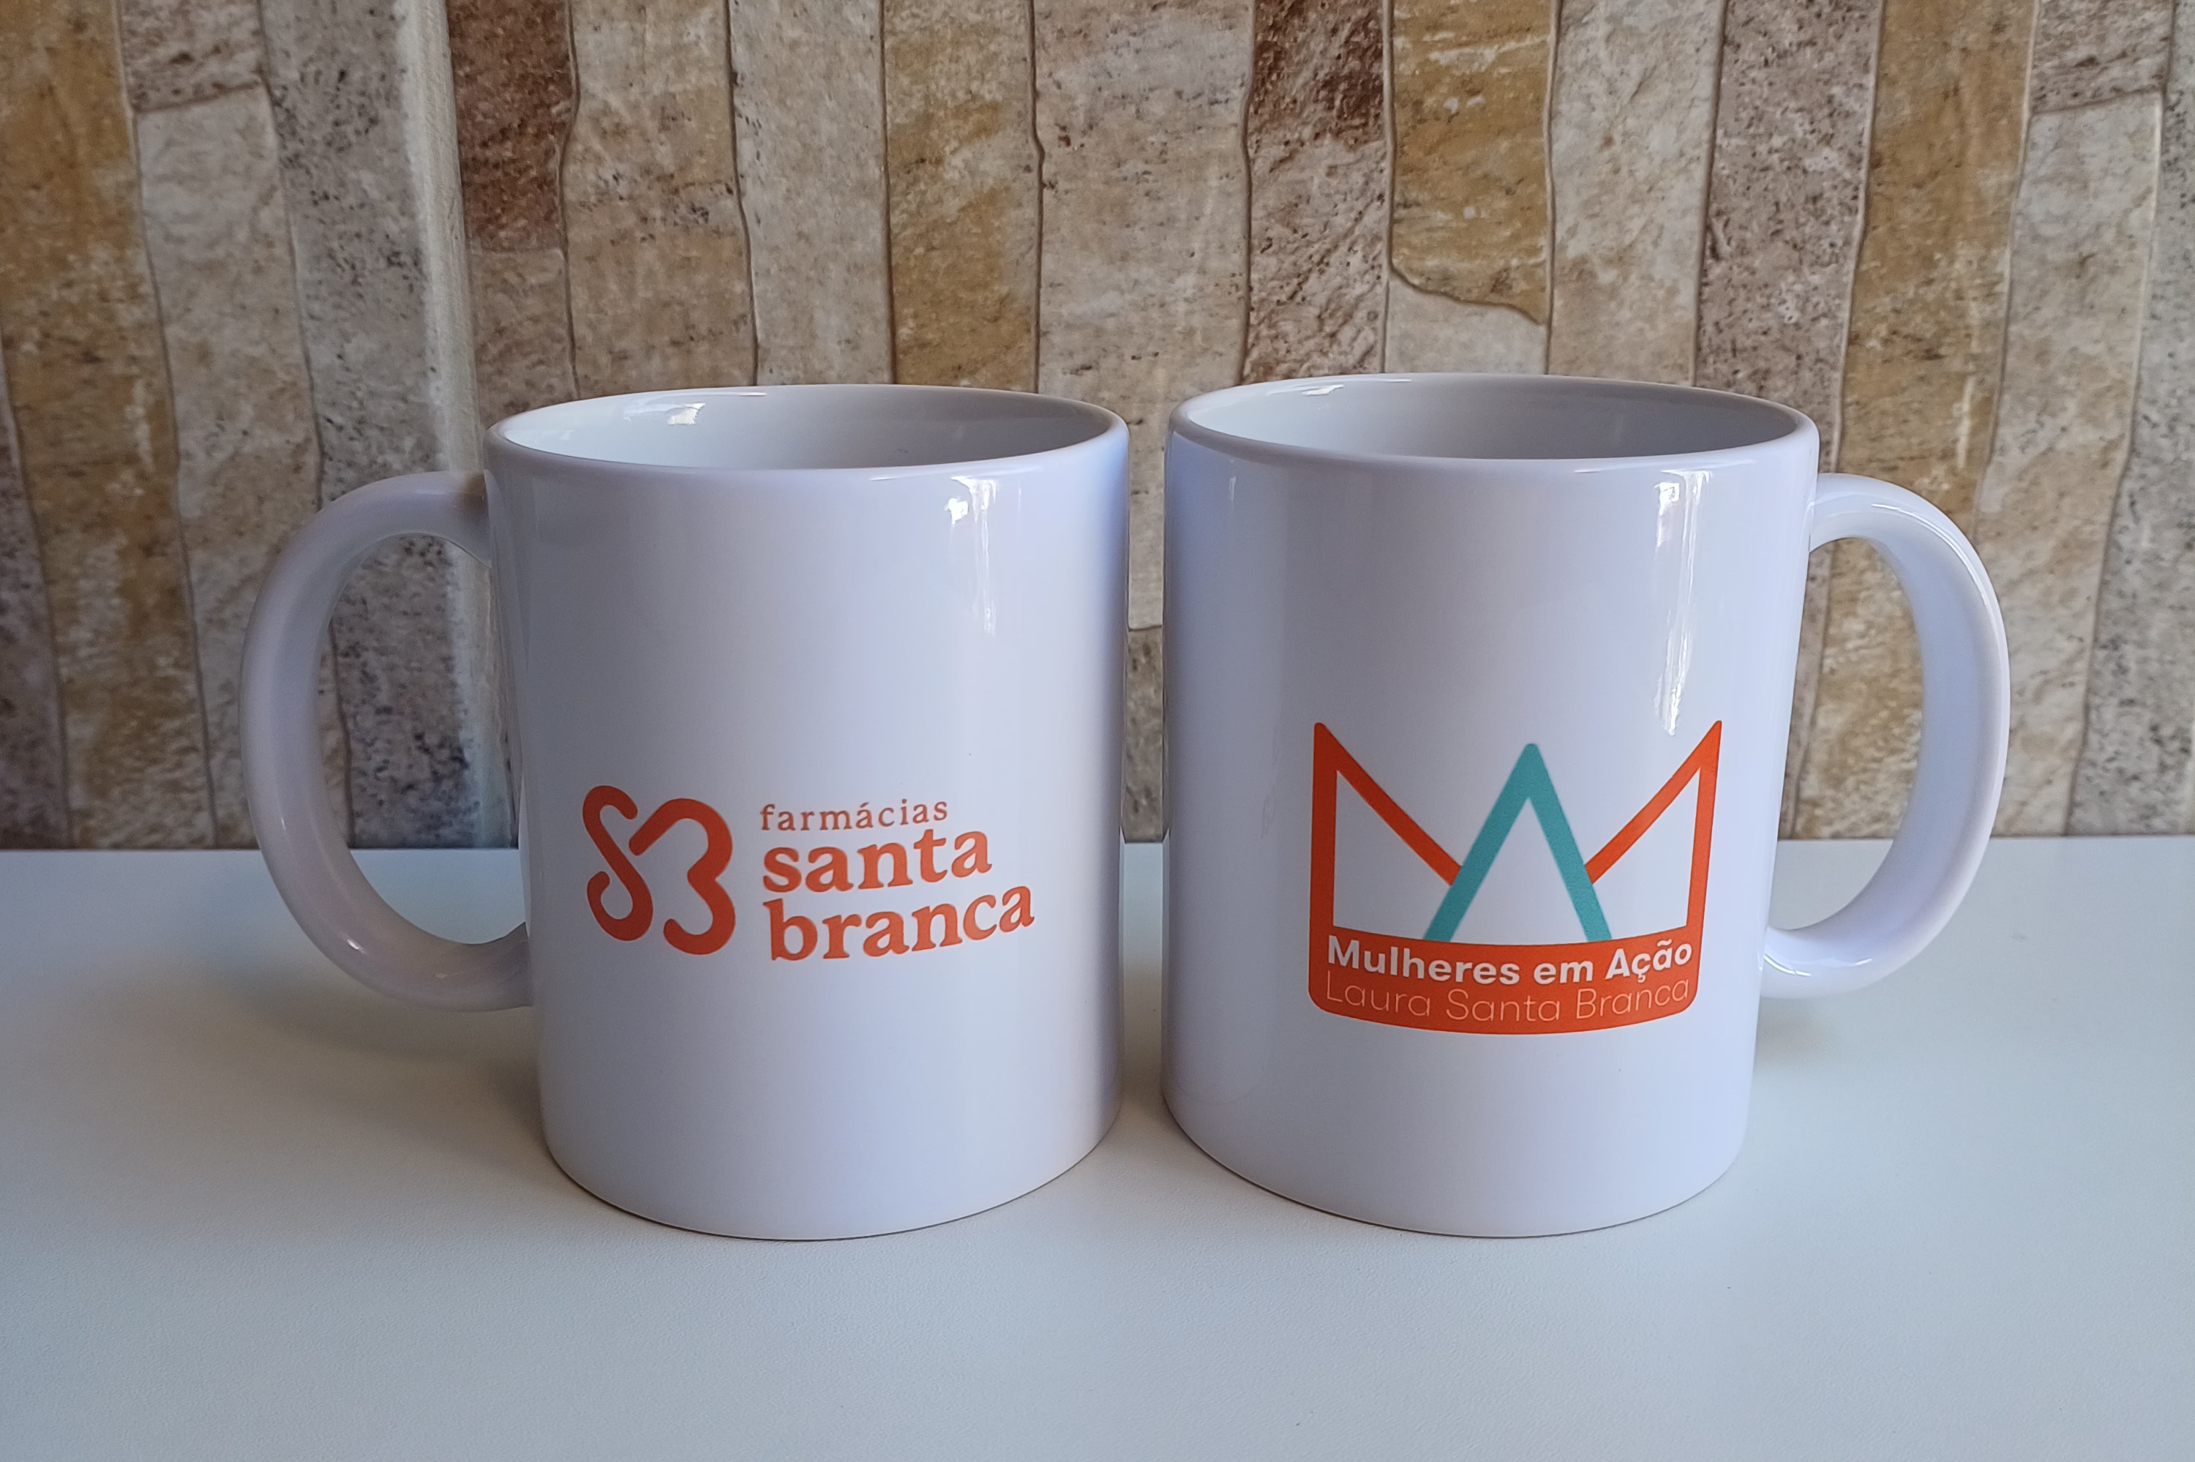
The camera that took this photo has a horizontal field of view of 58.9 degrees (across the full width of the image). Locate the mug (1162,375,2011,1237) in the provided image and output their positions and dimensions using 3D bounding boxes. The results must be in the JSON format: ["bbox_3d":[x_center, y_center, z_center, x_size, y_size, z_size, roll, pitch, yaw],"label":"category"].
[{"bbox_3d":[0.068,0.004,0.265,0.118,0.095,0.081,-2,17,-6],"label":"mug"}]

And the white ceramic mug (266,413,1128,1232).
[{"bbox_3d":[-0.055,0.005,0.263,0.118,0.095,0.081,-1,17,0],"label":"white ceramic mug"}]

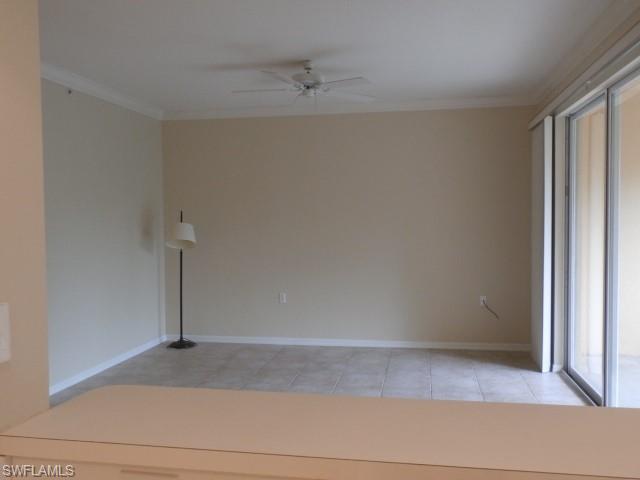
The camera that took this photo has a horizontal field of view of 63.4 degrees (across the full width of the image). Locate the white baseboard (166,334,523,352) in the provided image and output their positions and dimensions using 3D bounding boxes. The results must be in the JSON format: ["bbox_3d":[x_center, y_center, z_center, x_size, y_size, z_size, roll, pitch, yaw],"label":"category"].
[{"bbox_3d":[0.233,1.181,5.959,4.258,0.087,0.020,0,2,9],"label":"white baseboard"}]

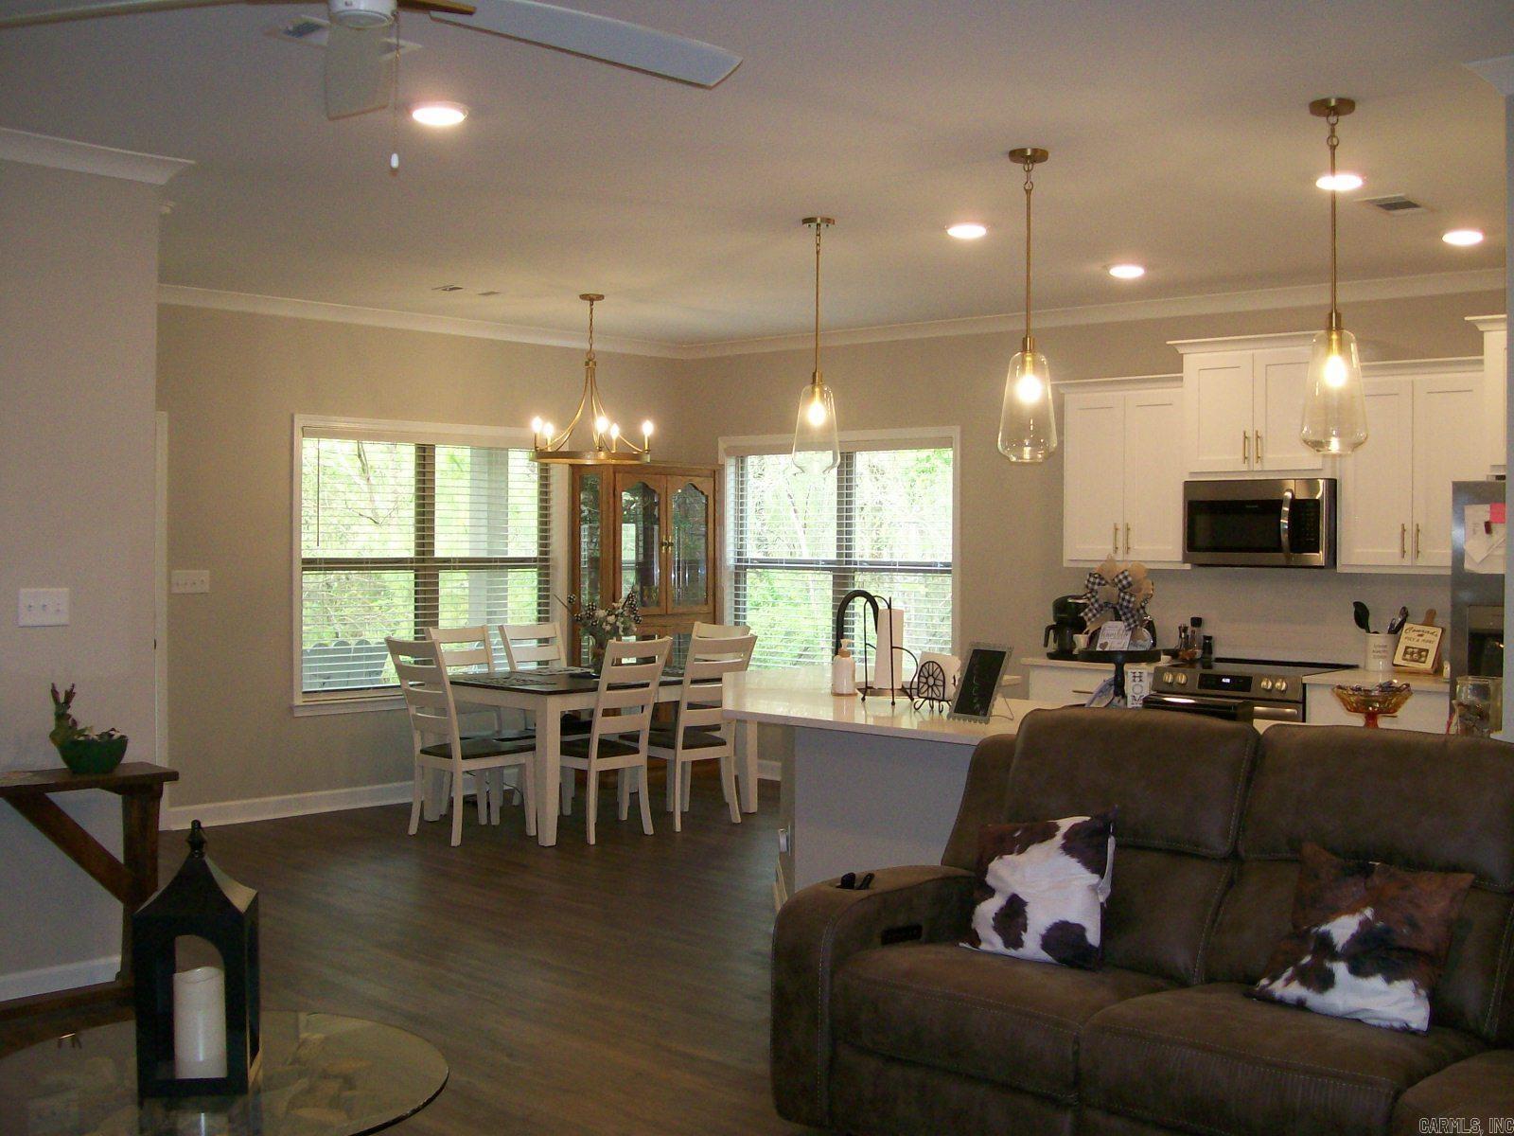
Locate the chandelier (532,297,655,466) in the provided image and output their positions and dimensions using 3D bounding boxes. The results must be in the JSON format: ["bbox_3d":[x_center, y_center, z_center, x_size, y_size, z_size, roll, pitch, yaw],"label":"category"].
[{"bbox_3d":[-0.859,-0.968,8.200,0.630,0.870,0.630,1,1,5],"label":"chandelier"}]

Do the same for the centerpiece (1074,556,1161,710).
[{"bbox_3d":[1.171,0.247,5.120,0.290,0.520,0.280,1,1,18],"label":"centerpiece"}]

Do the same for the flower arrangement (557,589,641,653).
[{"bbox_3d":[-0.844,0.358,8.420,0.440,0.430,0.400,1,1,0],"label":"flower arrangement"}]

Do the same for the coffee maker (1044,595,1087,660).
[{"bbox_3d":[1.541,0.285,7.833,0.180,0.320,0.230,1,1,43],"label":"coffee maker"}]

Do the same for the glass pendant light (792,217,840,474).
[{"bbox_3d":[0.231,-0.859,6.080,0.185,0.980,0.185,1,1,0],"label":"glass pendant light"}]

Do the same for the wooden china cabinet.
[{"bbox_3d":[-0.696,0.331,9.737,0.440,1.950,0.900,1,1,43],"label":"wooden china cabinet"}]

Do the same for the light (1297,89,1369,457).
[{"bbox_3d":[1.673,-0.834,4.564,0.190,1.013,0.190,1,1,43],"label":"light"}]

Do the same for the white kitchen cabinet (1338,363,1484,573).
[{"bbox_3d":[2.923,-0.437,6.831,0.700,0.920,0.340,1,1,43],"label":"white kitchen cabinet"}]

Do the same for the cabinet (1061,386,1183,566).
[{"bbox_3d":[1.911,-0.458,7.792,0.710,0.920,0.340,1,1,43],"label":"cabinet"}]

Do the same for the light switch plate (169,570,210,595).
[{"bbox_3d":[-2.835,0.070,7.880,0.206,0.114,0.014,-1,1,-44],"label":"light switch plate"}]

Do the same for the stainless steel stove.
[{"bbox_3d":[2.480,0.955,7.927,0.732,0.958,0.640,1,1,42],"label":"stainless steel stove"}]

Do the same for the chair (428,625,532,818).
[{"bbox_3d":[-1.430,0.827,8.430,0.460,1.000,0.560,-1,2,-45],"label":"chair"}]

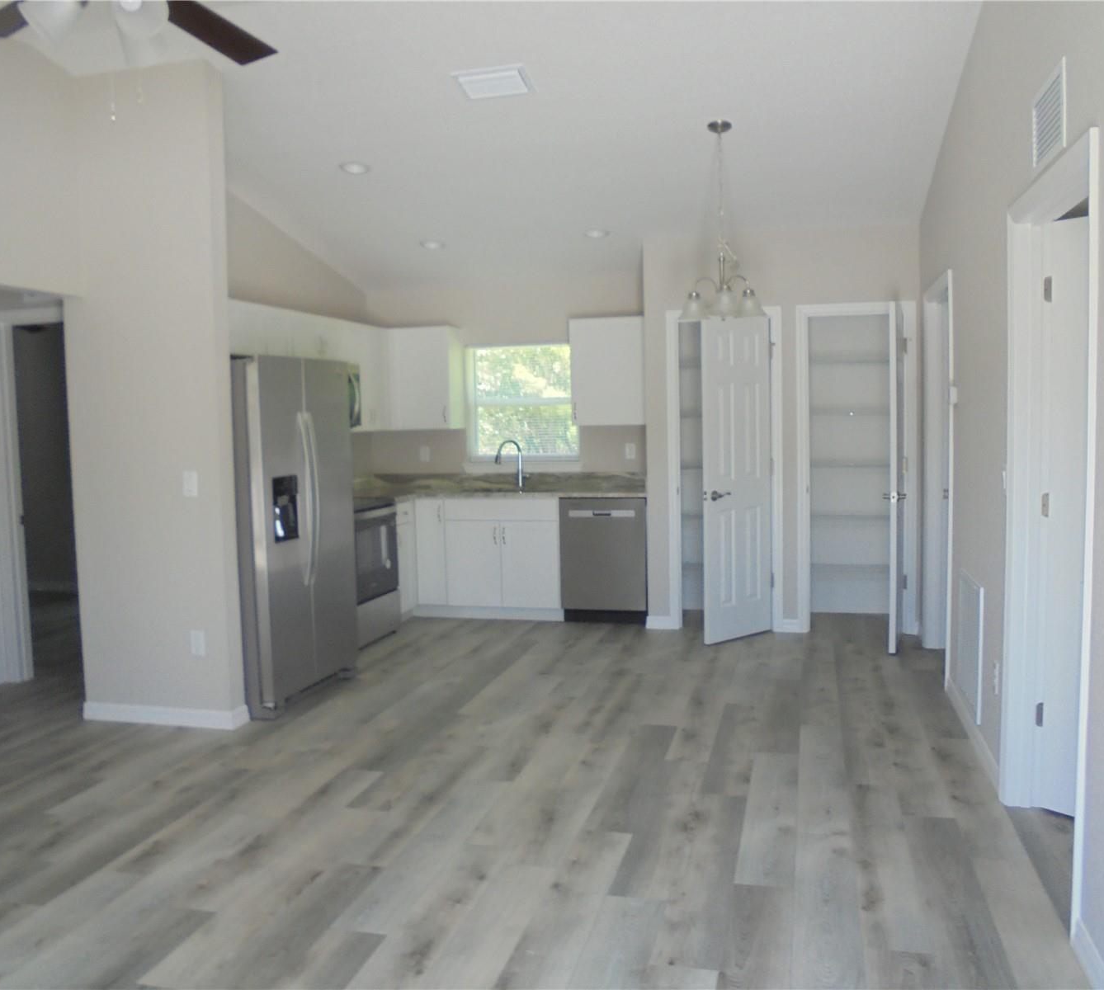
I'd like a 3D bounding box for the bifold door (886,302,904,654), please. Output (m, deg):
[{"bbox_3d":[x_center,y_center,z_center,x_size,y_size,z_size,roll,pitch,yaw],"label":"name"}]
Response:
[{"bbox_3d":[2.078,-0.105,5.956,0.038,2.030,0.600,1,5,24],"label":"bifold door"}]

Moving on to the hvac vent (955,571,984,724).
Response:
[{"bbox_3d":[1.832,0.653,4.342,0.015,0.590,0.550,0,4,14],"label":"hvac vent"}]

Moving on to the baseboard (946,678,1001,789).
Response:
[{"bbox_3d":[1.831,1.003,4.339,0.014,0.096,1.470,0,4,14],"label":"baseboard"}]

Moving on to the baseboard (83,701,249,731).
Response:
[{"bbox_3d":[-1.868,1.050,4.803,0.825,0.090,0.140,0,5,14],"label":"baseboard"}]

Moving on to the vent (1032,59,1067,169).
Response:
[{"bbox_3d":[1.461,-1.096,2.913,0.015,0.235,0.385,0,4,14],"label":"vent"}]

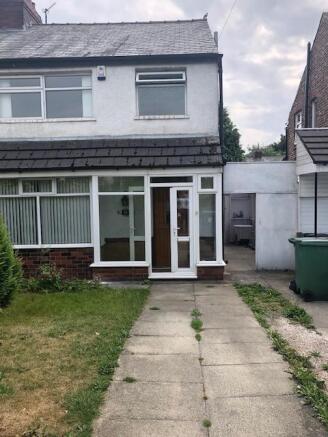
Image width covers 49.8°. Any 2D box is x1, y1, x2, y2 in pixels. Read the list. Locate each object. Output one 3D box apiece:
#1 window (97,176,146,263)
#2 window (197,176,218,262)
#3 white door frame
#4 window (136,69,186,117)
[{"bbox_3d":[-0.986,0.027,8.230,1.157,2.009,0.100,-1,2,2],"label":"window"},{"bbox_3d":[1.010,0.007,8.166,0.497,2.032,0.100,-1,2,2],"label":"window"},{"bbox_3d":[0.218,0.299,8.200,1.081,2.175,0.110,-1,2,2],"label":"white door frame"},{"bbox_3d":[-0.058,-3.082,8.728,1.217,1.143,0.120,-1,2,2],"label":"window"}]

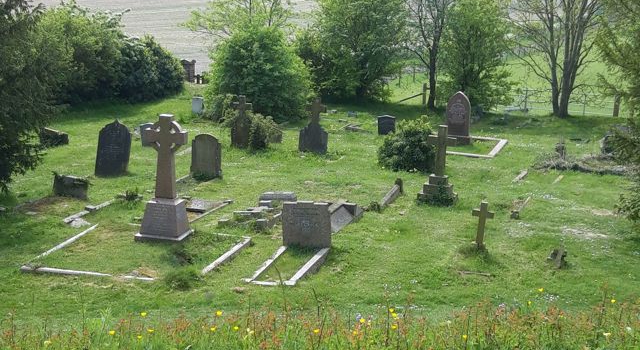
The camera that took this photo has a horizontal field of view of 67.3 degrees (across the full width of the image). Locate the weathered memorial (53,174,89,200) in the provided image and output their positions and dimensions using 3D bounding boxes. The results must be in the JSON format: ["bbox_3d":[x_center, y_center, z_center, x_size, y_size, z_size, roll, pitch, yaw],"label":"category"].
[{"bbox_3d":[-5.326,0.247,10.349,0.740,0.480,0.140,7,14,19],"label":"weathered memorial"}]

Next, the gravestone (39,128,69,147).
[{"bbox_3d":[-8.638,-1.257,15.579,0.875,0.515,0.309,4,16,10],"label":"gravestone"}]

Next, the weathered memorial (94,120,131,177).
[{"bbox_3d":[-5.253,-0.679,12.112,0.830,1.450,0.140,11,15,10],"label":"weathered memorial"}]

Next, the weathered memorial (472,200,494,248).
[{"bbox_3d":[2.598,0.816,7.680,0.340,0.730,0.100,7,14,19],"label":"weathered memorial"}]

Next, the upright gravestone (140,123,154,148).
[{"bbox_3d":[-5.125,-1.229,14.841,0.680,0.720,0.120,5,14,14],"label":"upright gravestone"}]

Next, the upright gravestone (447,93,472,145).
[{"bbox_3d":[5.080,-2.020,17.319,0.824,1.772,0.227,5,16,13],"label":"upright gravestone"}]

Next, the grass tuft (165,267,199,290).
[{"bbox_3d":[-1.887,1.363,6.571,0.460,0.220,0.380,1,15,0],"label":"grass tuft"}]

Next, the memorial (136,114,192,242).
[{"bbox_3d":[-2.597,0.067,8.030,0.830,2.070,0.460,10,16,17],"label":"memorial"}]

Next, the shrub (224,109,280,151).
[{"bbox_3d":[-2.176,-1.514,15.779,1.597,1.184,1.133,4,16,10],"label":"shrub"}]

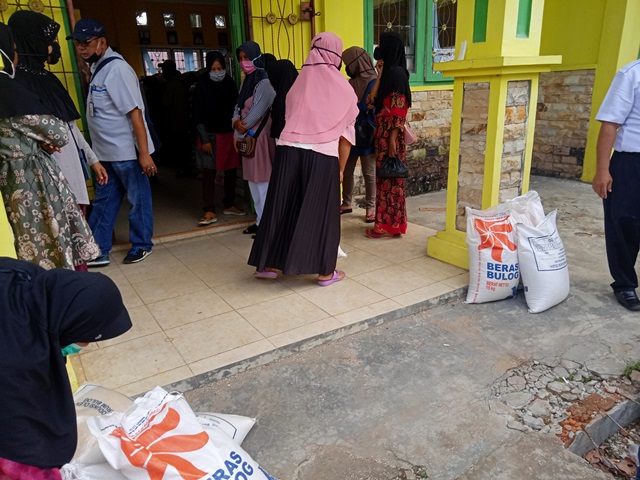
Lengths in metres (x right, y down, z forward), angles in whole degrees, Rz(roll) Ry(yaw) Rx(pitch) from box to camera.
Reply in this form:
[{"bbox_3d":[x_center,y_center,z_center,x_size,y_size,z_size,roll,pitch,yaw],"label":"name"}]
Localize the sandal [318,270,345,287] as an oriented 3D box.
[{"bbox_3d":[0.081,0.226,3.114,0.090,0.065,0.235,14,23,42],"label":"sandal"}]

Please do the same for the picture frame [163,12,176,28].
[{"bbox_3d":[-3.169,-4.617,10.121,0.255,0.280,0.040,-13,20,-30],"label":"picture frame"}]

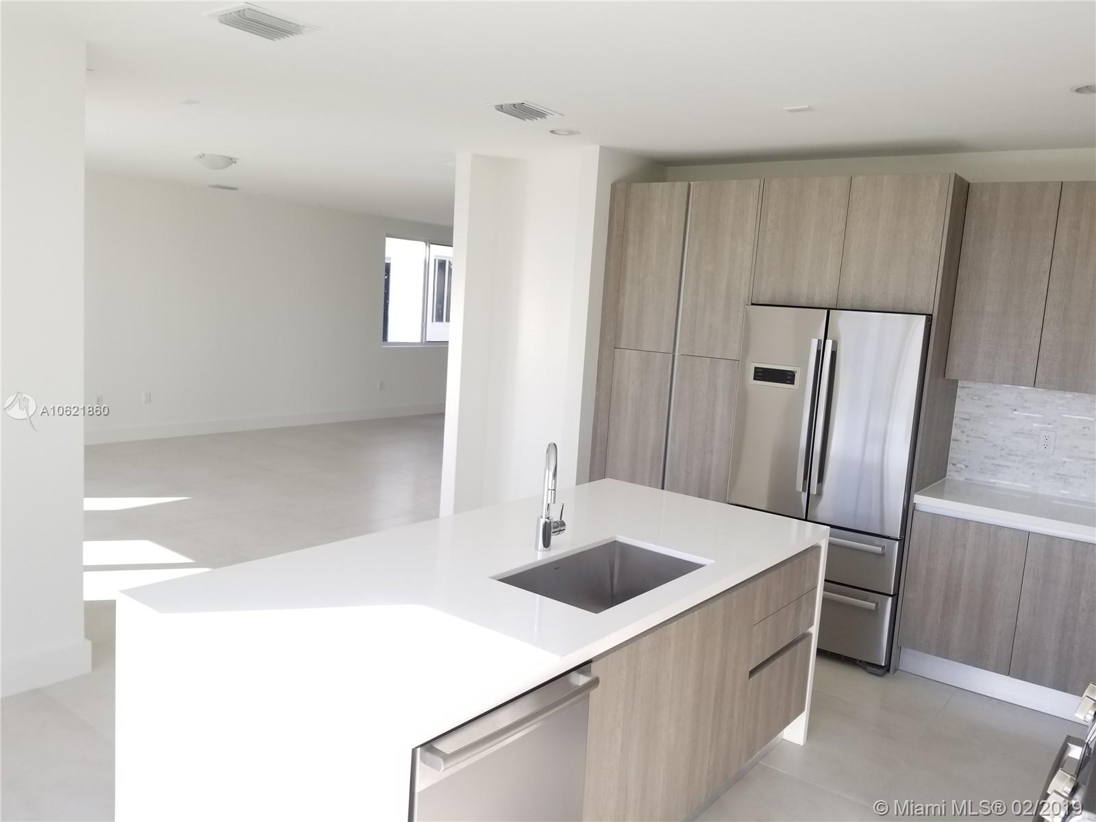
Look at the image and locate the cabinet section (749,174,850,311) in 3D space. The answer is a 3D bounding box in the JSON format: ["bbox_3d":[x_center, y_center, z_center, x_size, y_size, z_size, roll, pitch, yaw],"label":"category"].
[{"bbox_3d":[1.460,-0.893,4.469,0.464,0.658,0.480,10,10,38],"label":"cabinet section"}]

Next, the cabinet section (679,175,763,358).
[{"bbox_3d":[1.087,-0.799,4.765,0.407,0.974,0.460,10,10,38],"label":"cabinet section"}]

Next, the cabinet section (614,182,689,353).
[{"bbox_3d":[0.746,-0.860,5.035,0.412,0.979,0.460,10,10,38],"label":"cabinet section"}]

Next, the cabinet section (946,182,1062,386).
[{"bbox_3d":[2.282,-0.623,4.082,0.394,0.953,0.340,10,10,38],"label":"cabinet section"}]

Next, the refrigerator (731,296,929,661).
[{"bbox_3d":[1.539,0.359,4.468,0.913,1.767,0.700,10,10,38],"label":"refrigerator"}]

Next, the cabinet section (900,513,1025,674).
[{"bbox_3d":[2.124,0.835,4.106,0.490,0.675,0.520,10,10,38],"label":"cabinet section"}]

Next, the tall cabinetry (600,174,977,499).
[{"bbox_3d":[1.237,-0.040,4.768,1.921,2.437,0.620,10,10,38],"label":"tall cabinetry"}]

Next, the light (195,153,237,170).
[{"bbox_3d":[-2.525,-1.887,6.269,0.340,0.110,0.340,10,10,38],"label":"light"}]

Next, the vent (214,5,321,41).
[{"bbox_3d":[-1.024,-1.379,2.956,0.285,0.030,0.300,10,10,38],"label":"vent"}]

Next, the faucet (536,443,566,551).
[{"bbox_3d":[0.027,0.288,2.641,0.095,0.380,0.240,3,8,-6],"label":"faucet"}]

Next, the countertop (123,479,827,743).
[{"bbox_3d":[-0.010,0.491,2.716,1.070,0.046,2.254,10,10,38],"label":"countertop"}]

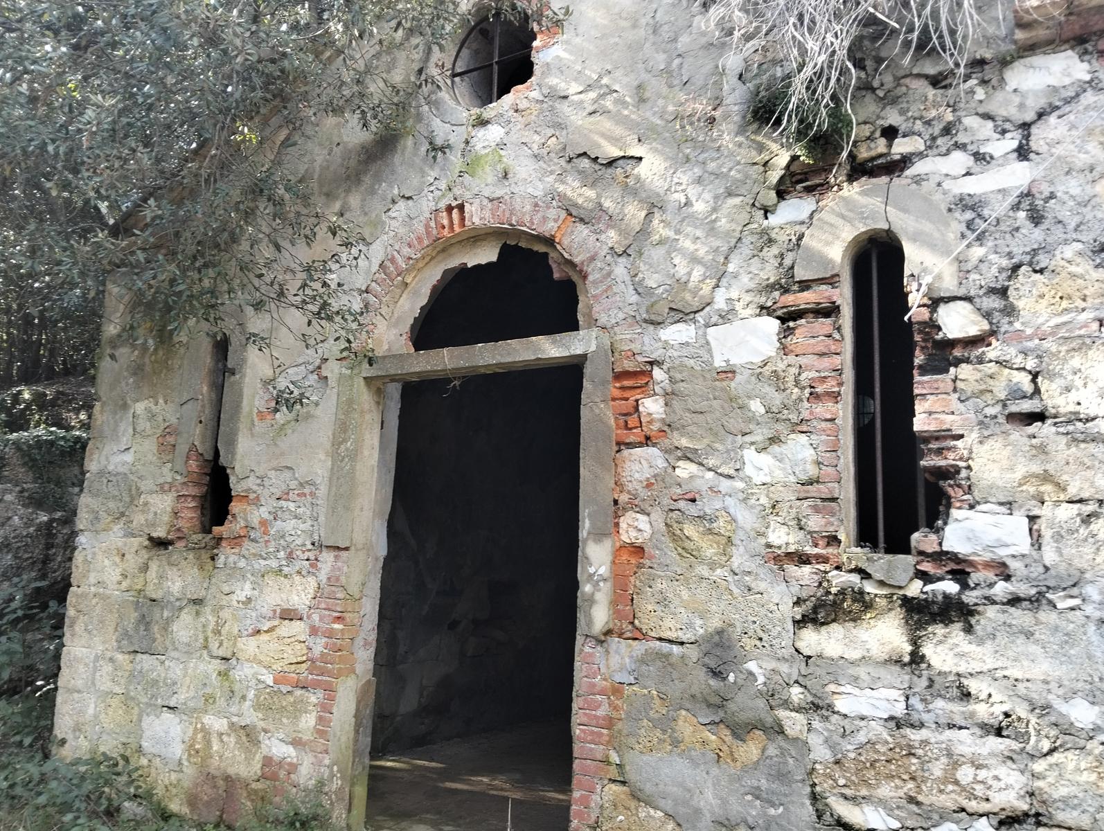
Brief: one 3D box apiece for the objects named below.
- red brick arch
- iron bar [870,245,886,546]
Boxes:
[{"bbox_3d":[-0.258,-0.713,4.240,1.585,0.785,0.240,-4,-13,27],"label":"red brick arch"},{"bbox_3d":[1.280,-0.086,3.262,0.020,1.238,0.020,-3,-12,27],"label":"iron bar"}]

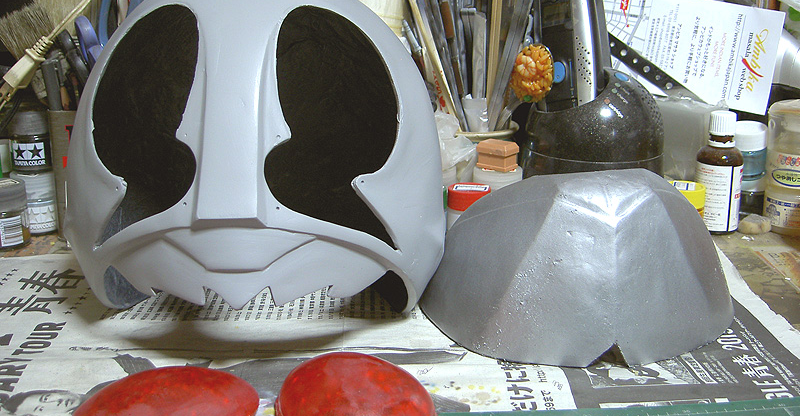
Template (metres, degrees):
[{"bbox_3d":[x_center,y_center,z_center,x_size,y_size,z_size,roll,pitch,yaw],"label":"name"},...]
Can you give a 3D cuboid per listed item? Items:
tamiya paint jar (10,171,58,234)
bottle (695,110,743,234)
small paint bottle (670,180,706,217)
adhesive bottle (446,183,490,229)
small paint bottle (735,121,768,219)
[{"bbox_3d":[-0.294,-0.004,0.728,0.034,0.046,0.034,0,16,0],"label":"tamiya paint jar"},{"bbox_3d":[0.256,-0.029,0.714,0.038,0.095,0.038,0,16,0],"label":"bottle"},{"bbox_3d":[0.220,0.002,0.700,0.033,0.041,0.033,0,16,0],"label":"small paint bottle"},{"bbox_3d":[0.053,0.006,0.687,0.033,0.043,0.033,0,16,0],"label":"adhesive bottle"},{"bbox_3d":[0.291,-0.033,0.757,0.029,0.079,0.029,0,16,0],"label":"small paint bottle"}]

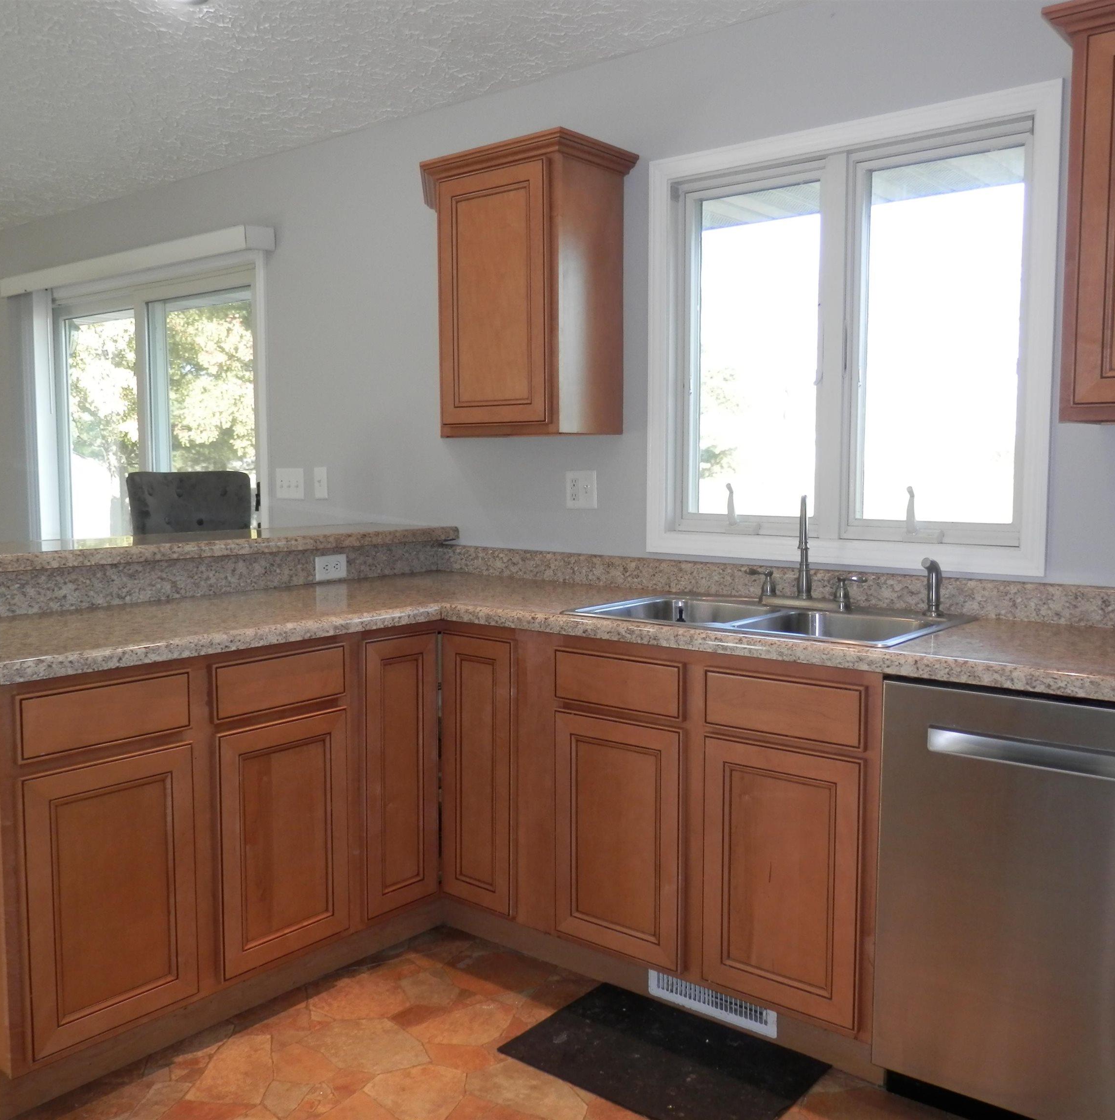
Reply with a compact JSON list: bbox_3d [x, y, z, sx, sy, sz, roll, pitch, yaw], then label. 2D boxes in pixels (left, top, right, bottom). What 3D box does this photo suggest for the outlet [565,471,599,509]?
[{"bbox_3d":[0.071,-0.216,3.324,0.117,0.116,0.012,4,6,39],"label":"outlet"}]

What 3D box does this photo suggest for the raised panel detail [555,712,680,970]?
[{"bbox_3d":[0.139,0.645,2.519,0.354,0.553,0.023,4,6,38],"label":"raised panel detail"}]

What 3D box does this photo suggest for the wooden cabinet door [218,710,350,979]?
[{"bbox_3d":[-0.630,0.644,2.498,0.023,0.553,0.360,4,6,38],"label":"wooden cabinet door"}]

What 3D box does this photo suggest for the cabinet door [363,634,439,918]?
[{"bbox_3d":[-0.406,0.551,2.795,0.020,0.707,0.255,4,6,38],"label":"cabinet door"}]

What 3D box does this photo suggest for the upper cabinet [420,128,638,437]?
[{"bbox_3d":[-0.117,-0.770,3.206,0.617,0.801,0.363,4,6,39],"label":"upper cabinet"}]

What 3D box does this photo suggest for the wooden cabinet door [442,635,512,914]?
[{"bbox_3d":[-0.200,0.549,2.808,0.248,0.710,0.022,4,6,39],"label":"wooden cabinet door"}]

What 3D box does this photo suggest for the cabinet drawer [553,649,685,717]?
[{"bbox_3d":[0.141,0.280,2.489,0.354,0.121,0.023,4,6,38],"label":"cabinet drawer"}]

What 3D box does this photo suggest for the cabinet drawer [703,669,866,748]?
[{"bbox_3d":[0.466,0.303,2.232,0.357,0.121,0.023,4,6,38],"label":"cabinet drawer"}]

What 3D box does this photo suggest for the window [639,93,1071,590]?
[{"bbox_3d":[0.713,-0.547,2.795,1.093,1.108,0.102,4,6,38],"label":"window"}]

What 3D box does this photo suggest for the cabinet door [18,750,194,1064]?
[{"bbox_3d":[-0.900,0.674,2.188,0.022,0.557,0.360,4,6,39],"label":"cabinet door"}]

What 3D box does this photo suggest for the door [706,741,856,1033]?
[{"bbox_3d":[0.469,0.669,2.273,0.362,0.557,0.022,4,6,39],"label":"door"}]

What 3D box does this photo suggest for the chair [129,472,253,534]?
[{"bbox_3d":[-1.095,0.342,3.566,0.552,1.261,0.479,4,6,38],"label":"chair"}]

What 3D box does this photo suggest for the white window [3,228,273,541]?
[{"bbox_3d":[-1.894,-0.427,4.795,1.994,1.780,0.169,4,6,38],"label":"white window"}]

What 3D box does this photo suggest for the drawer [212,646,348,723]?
[{"bbox_3d":[-0.634,0.282,2.485,0.022,0.127,0.361,4,6,39],"label":"drawer"}]

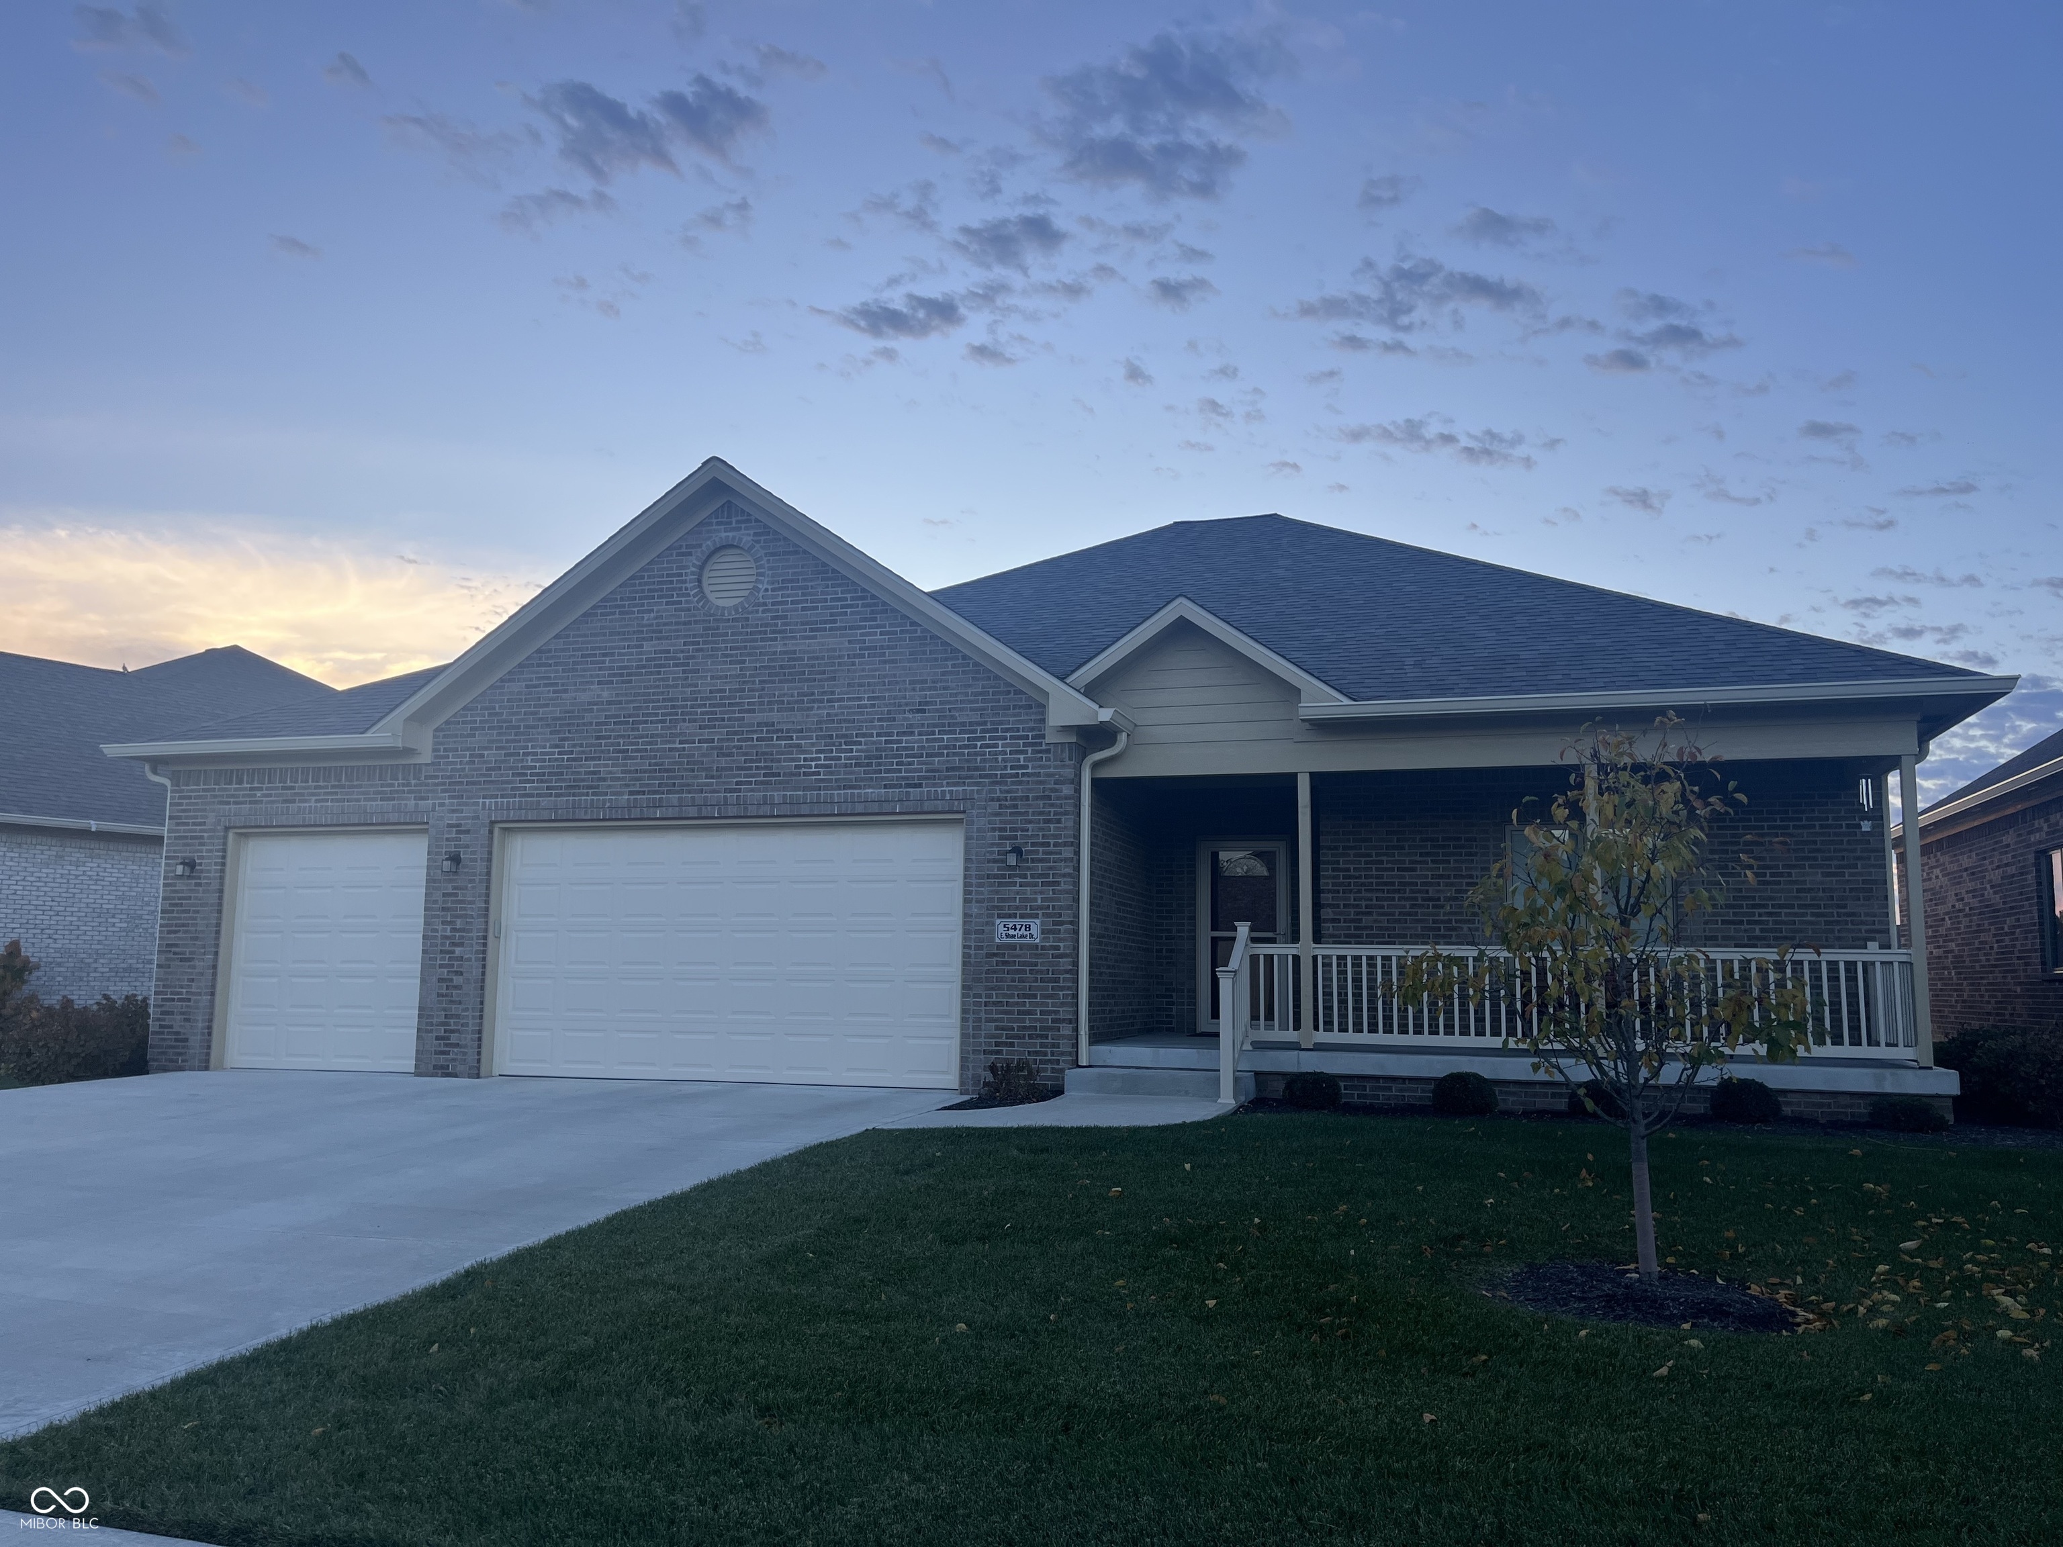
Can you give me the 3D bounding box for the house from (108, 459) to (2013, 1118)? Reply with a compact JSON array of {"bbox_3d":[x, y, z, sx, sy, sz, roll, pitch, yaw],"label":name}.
[{"bbox_3d":[0.690,0.112,19.810,17.670,6.760,13.500,-2,-7,18],"label":"house"}]

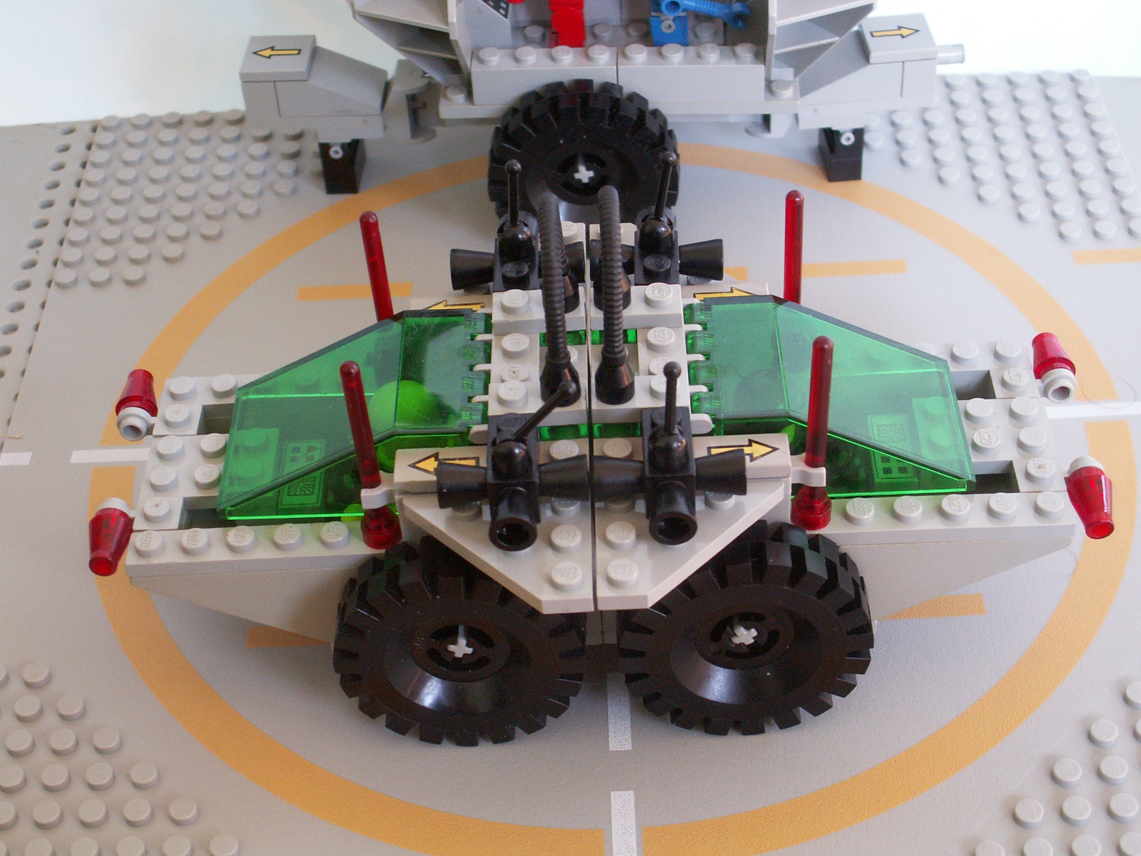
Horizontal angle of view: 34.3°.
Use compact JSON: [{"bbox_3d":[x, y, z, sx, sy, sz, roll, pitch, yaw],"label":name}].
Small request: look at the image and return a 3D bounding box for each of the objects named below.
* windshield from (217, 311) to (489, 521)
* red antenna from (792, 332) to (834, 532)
[{"bbox_3d":[-0.037,-0.003,0.324,0.048,0.019,0.032,-4,42,3],"label":"windshield"},{"bbox_3d":[0.040,0.001,0.302,0.007,0.039,0.007,-2,42,1],"label":"red antenna"}]

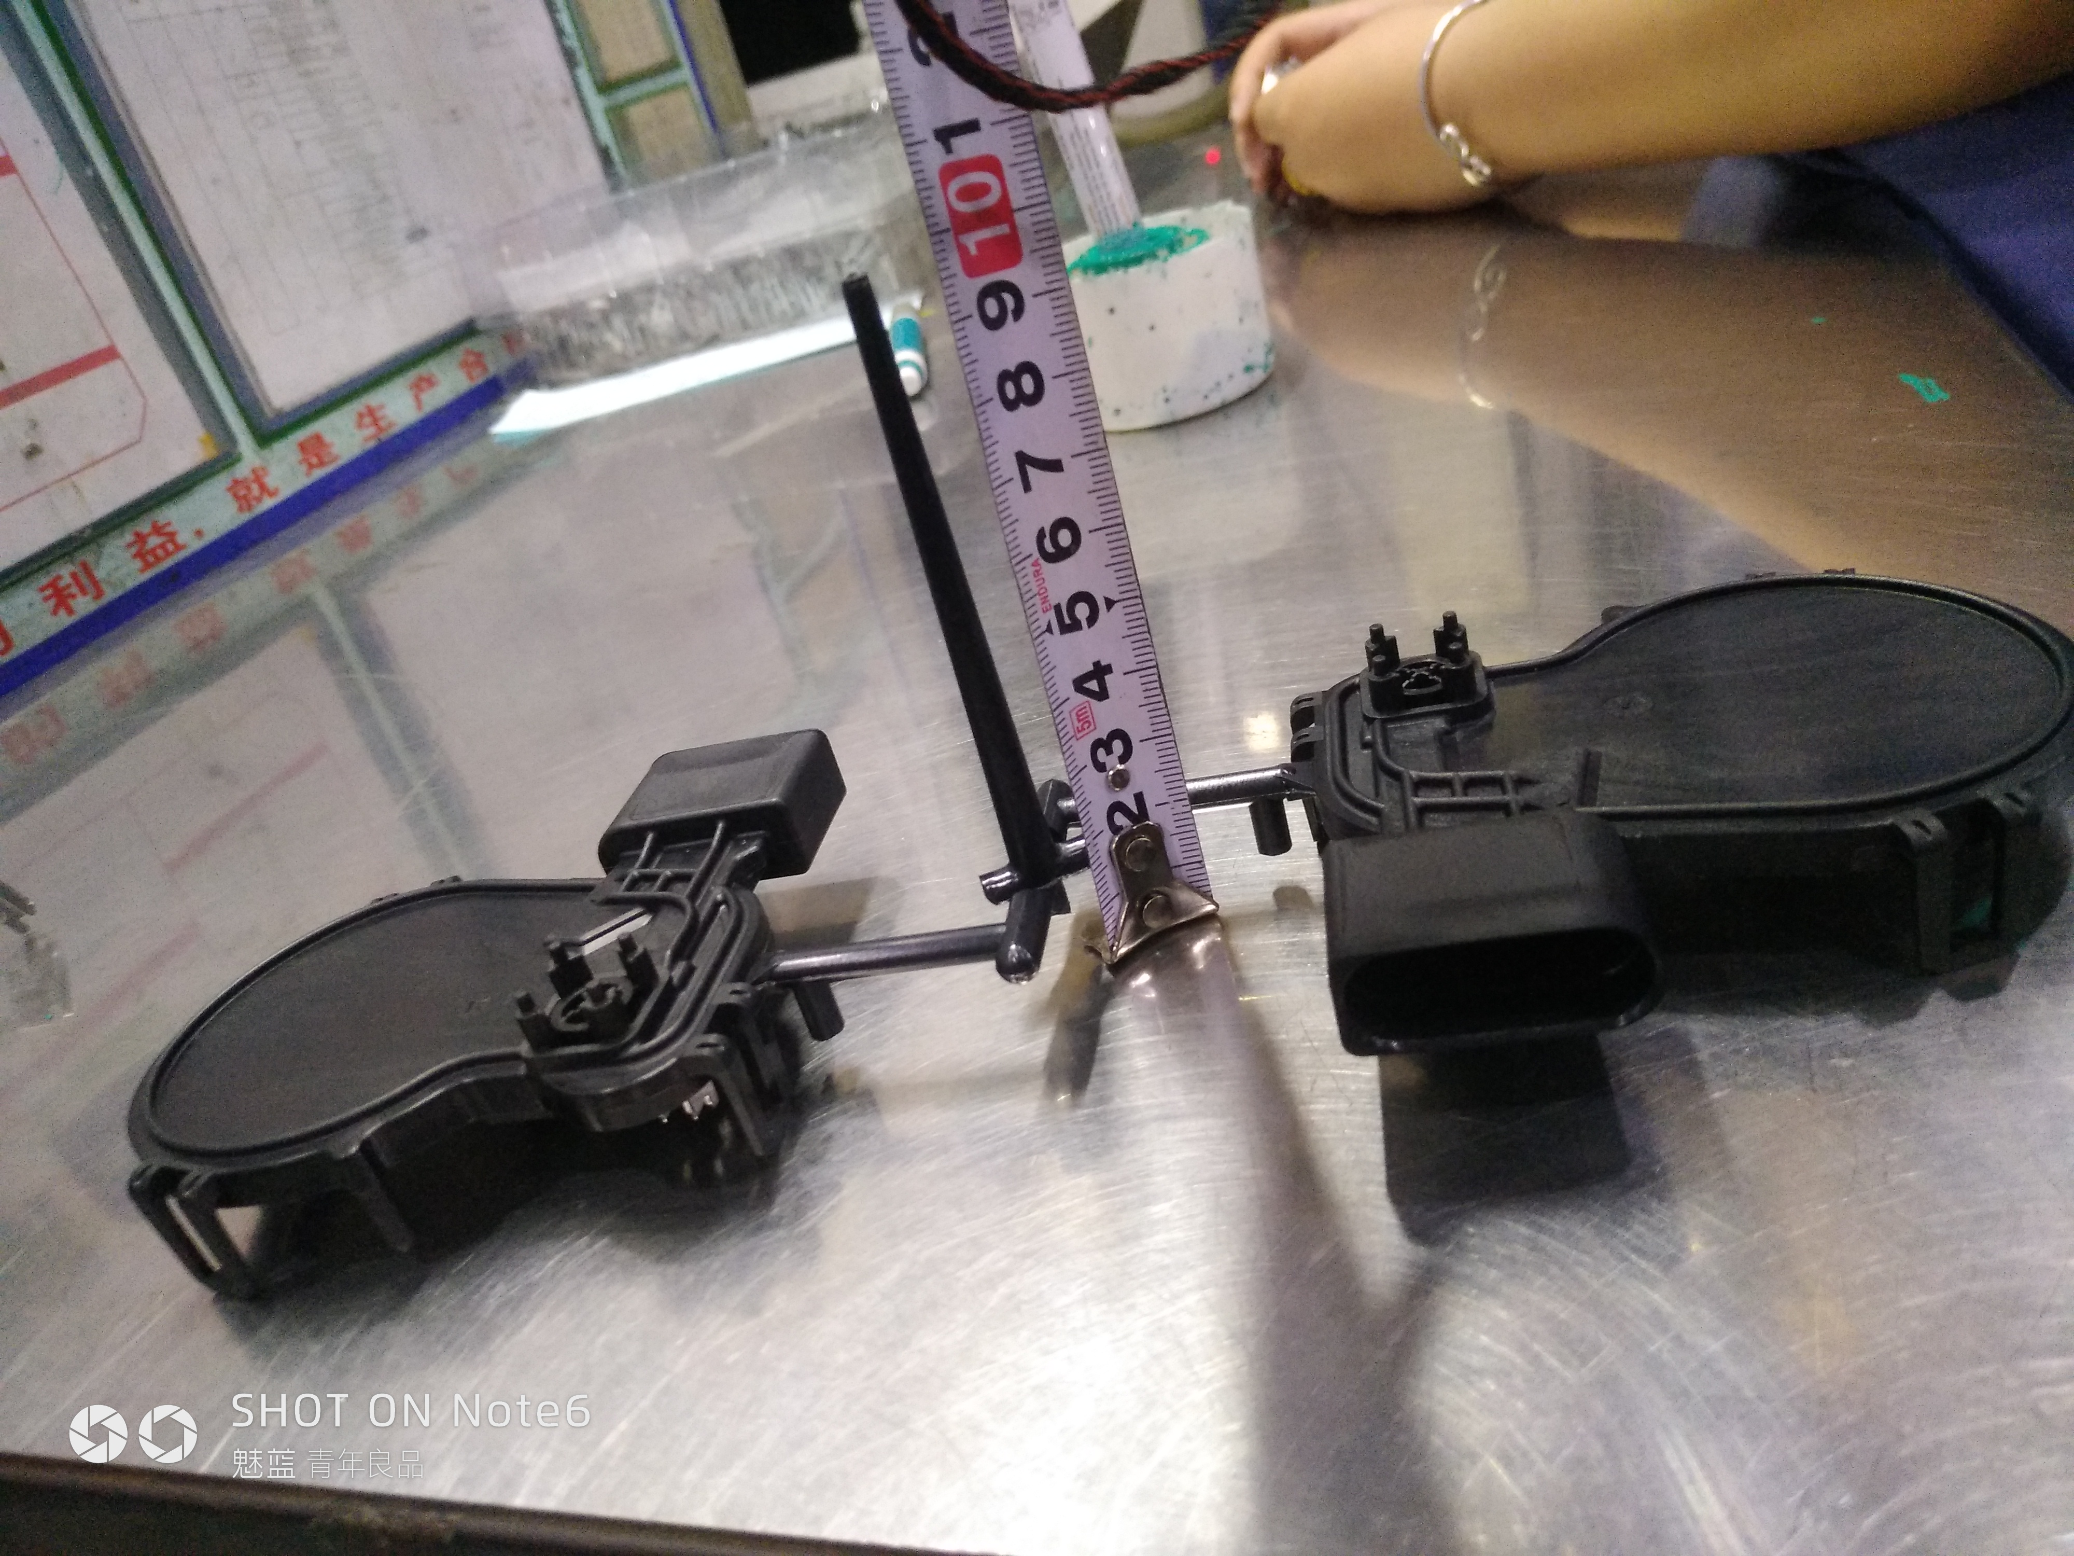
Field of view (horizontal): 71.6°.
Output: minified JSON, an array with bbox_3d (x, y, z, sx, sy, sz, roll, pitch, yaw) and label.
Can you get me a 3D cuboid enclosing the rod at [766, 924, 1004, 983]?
[{"bbox_3d":[-0.022,0.025,0.202,0.037,0.005,0.005,-8,27,18],"label":"rod"}]

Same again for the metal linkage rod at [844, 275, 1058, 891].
[{"bbox_3d":[-0.011,-0.023,0.193,0.006,0.085,0.006,-16,23,-1],"label":"metal linkage rod"}]

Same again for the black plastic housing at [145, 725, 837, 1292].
[{"bbox_3d":[-0.081,0.028,0.226,0.104,0.029,0.100,-12,26,10],"label":"black plastic housing"}]

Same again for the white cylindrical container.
[{"bbox_3d":[0.033,-0.149,0.465,0.076,0.047,0.076,-14,26,7],"label":"white cylindrical container"}]

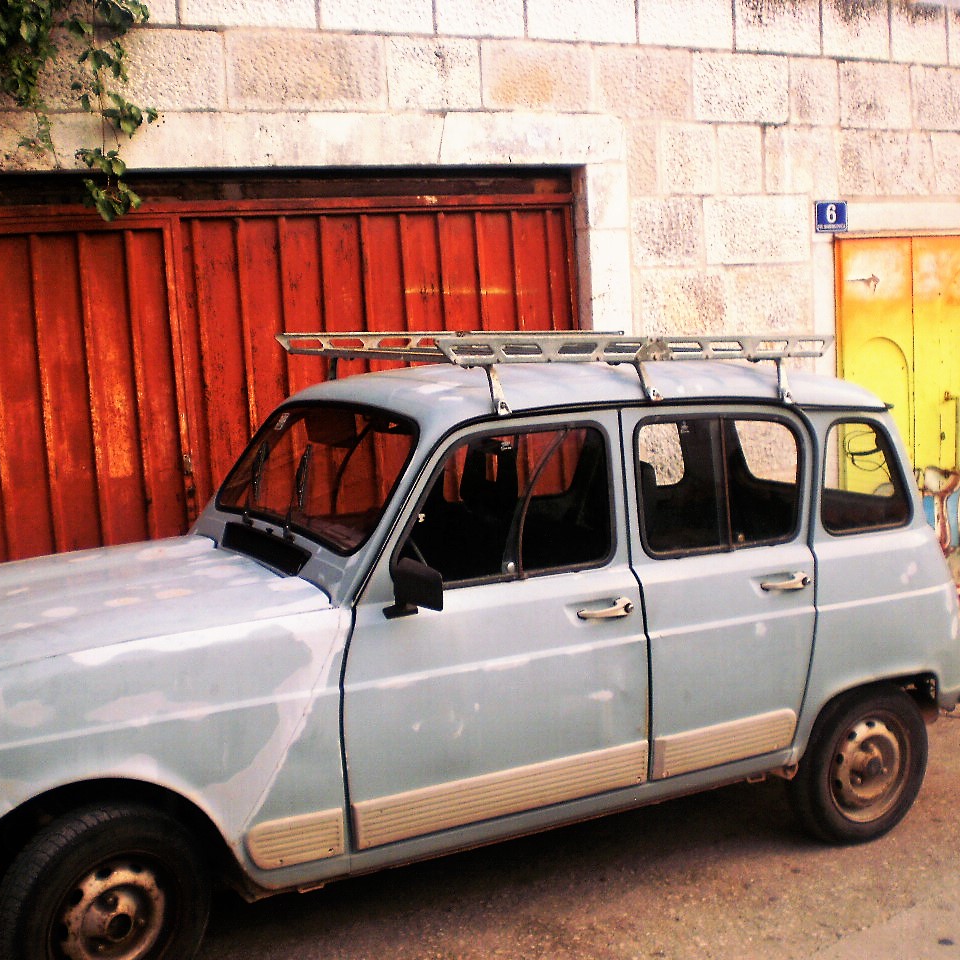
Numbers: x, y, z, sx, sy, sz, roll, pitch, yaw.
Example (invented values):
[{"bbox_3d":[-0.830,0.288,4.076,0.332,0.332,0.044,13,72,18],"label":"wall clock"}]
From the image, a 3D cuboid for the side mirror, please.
[{"bbox_3d":[-0.164,0.273,3.508,0.105,0.140,0.170,-6,8,-28],"label":"side mirror"}]

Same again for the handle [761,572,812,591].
[{"bbox_3d":[0.899,0.298,4.135,0.180,0.045,0.050,-6,8,-28],"label":"handle"}]

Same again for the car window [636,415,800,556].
[{"bbox_3d":[0.705,0.007,4.117,0.583,0.392,0.040,-6,-1,-28],"label":"car window"}]

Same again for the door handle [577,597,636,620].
[{"bbox_3d":[0.346,0.353,3.844,0.180,0.045,0.050,-6,8,-28],"label":"door handle"}]

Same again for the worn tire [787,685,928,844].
[{"bbox_3d":[1.234,0.889,4.502,0.522,0.522,0.145,-6,8,-28],"label":"worn tire"}]

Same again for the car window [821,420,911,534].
[{"bbox_3d":[1.184,-0.017,4.389,0.357,0.338,0.040,-6,-1,-28],"label":"car window"}]

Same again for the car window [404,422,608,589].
[{"bbox_3d":[0.064,0.062,3.781,0.675,0.385,0.040,-6,-1,-28],"label":"car window"}]

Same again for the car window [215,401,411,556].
[{"bbox_3d":[-0.517,-0.035,4.175,0.070,0.410,1.170,34,-11,-27],"label":"car window"}]

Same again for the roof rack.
[{"bbox_3d":[0.216,-0.366,4.533,1.390,0.210,1.190,-4,7,-28],"label":"roof rack"}]

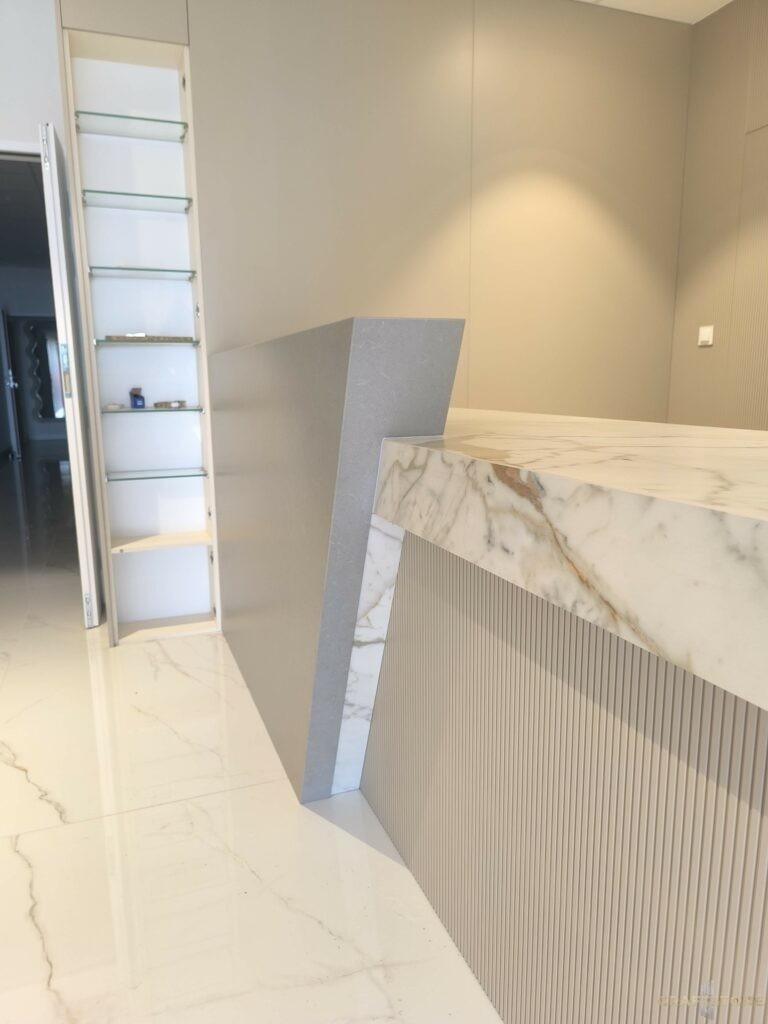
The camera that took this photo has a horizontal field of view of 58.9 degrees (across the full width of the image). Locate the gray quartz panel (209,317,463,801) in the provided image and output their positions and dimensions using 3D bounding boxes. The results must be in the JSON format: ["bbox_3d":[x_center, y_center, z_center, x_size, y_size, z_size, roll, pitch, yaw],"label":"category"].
[{"bbox_3d":[-0.269,0.103,1.954,0.177,1.128,1.787,-5,12,-20],"label":"gray quartz panel"}]

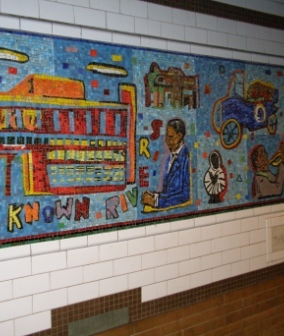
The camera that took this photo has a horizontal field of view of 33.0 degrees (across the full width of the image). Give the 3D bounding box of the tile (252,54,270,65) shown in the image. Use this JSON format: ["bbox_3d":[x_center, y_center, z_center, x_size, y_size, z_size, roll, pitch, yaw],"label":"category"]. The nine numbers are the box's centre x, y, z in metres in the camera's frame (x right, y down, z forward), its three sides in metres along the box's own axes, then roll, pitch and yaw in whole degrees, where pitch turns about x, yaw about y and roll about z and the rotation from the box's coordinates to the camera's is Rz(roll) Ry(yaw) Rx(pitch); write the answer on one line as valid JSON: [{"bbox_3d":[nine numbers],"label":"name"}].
[{"bbox_3d":[0.664,-0.614,2.688,0.159,0.043,0.012,-3,3,-38],"label":"tile"}]

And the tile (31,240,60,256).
[{"bbox_3d":[-0.380,0.313,1.877,0.123,0.050,0.010,-3,3,-38],"label":"tile"}]

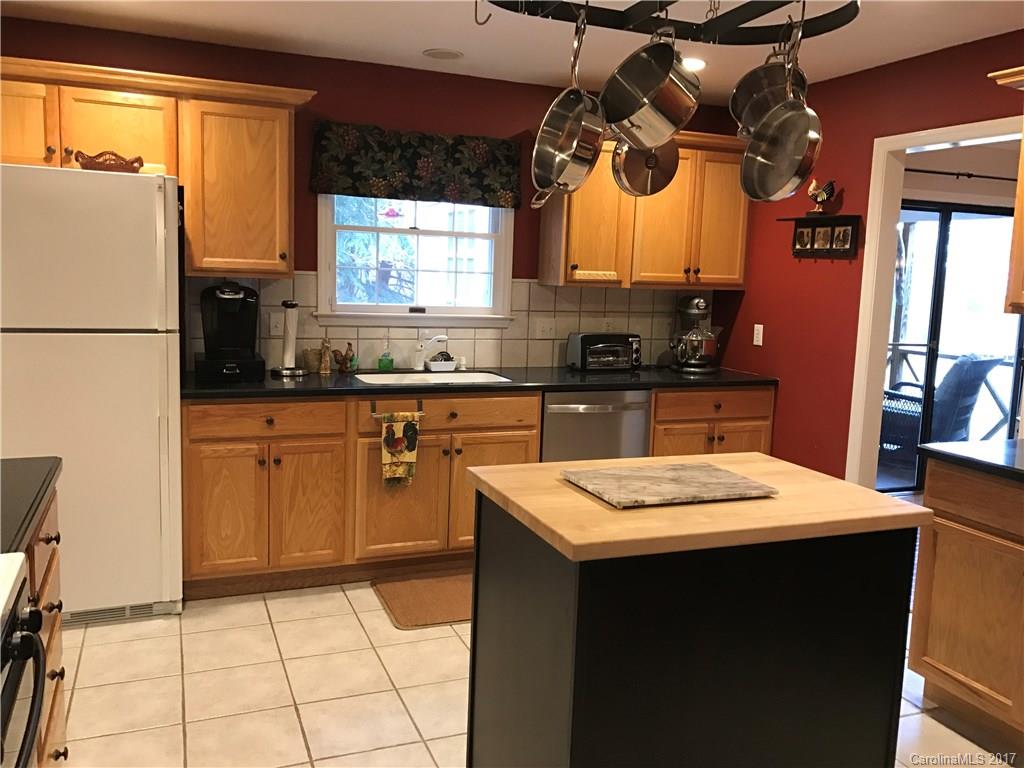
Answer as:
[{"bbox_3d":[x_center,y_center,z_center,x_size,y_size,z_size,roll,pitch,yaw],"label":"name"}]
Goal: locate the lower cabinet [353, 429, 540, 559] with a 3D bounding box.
[{"bbox_3d":[-0.397,0.461,4.104,0.911,0.614,0.614,-1,8,-22],"label":"lower cabinet"}]

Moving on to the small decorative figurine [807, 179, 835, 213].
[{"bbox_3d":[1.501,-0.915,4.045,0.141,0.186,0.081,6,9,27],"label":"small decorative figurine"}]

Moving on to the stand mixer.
[{"bbox_3d":[1.029,-0.285,4.710,0.267,0.413,0.337,1,8,-6],"label":"stand mixer"}]

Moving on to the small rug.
[{"bbox_3d":[-0.161,0.934,3.699,0.840,0.010,0.556,-1,8,-22],"label":"small rug"}]

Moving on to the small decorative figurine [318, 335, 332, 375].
[{"bbox_3d":[-0.908,-0.141,4.028,0.054,0.178,0.052,-1,8,-23],"label":"small decorative figurine"}]

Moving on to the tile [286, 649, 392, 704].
[{"bbox_3d":[-0.616,1.032,2.930,0.330,0.010,0.330,-1,8,-23],"label":"tile"}]

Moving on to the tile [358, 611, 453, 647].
[{"bbox_3d":[-0.440,0.989,3.394,0.332,0.010,0.332,-1,8,-22],"label":"tile"}]

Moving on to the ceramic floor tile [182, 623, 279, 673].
[{"bbox_3d":[-1.065,1.002,3.137,0.332,0.010,0.332,-1,8,-22],"label":"ceramic floor tile"}]

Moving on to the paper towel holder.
[{"bbox_3d":[-1.032,-0.218,3.886,0.165,0.350,0.164,-1,8,-22],"label":"paper towel holder"}]

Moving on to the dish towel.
[{"bbox_3d":[-0.491,0.292,3.645,0.162,0.339,0.035,-1,8,-22],"label":"dish towel"}]

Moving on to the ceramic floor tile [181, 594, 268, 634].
[{"bbox_3d":[-1.194,0.955,3.446,0.332,0.010,0.332,-1,8,-22],"label":"ceramic floor tile"}]

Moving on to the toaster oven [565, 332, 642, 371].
[{"bbox_3d":[0.505,-0.176,4.606,0.362,0.197,0.215,-1,8,-23],"label":"toaster oven"}]

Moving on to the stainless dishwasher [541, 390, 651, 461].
[{"bbox_3d":[0.315,0.437,4.339,0.598,0.868,0.620,-1,8,-22],"label":"stainless dishwasher"}]

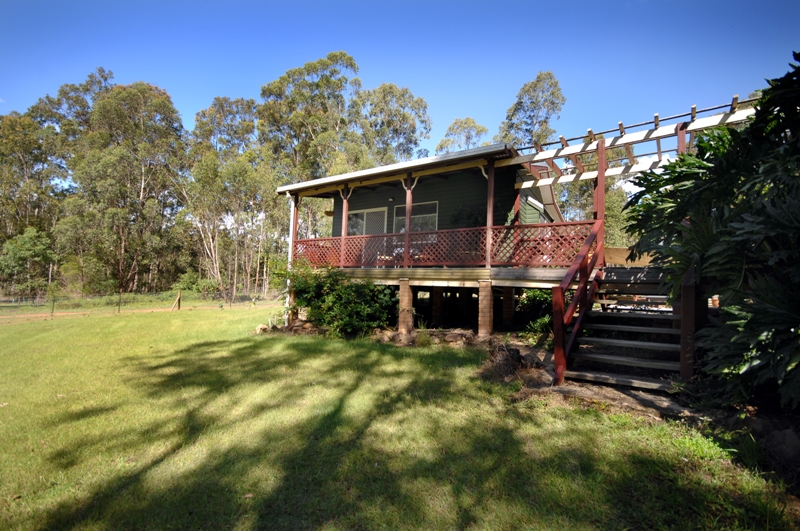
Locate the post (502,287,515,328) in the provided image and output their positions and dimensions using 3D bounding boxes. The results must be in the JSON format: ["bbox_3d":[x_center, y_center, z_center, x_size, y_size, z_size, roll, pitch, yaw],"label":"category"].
[{"bbox_3d":[2.796,1.073,8.587,0.230,1.180,0.230,0,-5,32],"label":"post"}]

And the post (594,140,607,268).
[{"bbox_3d":[3.677,-1.148,6.078,0.110,2.402,0.110,0,-5,32],"label":"post"}]

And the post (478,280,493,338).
[{"bbox_3d":[1.834,0.907,7.057,0.230,1.178,0.230,0,-5,32],"label":"post"}]

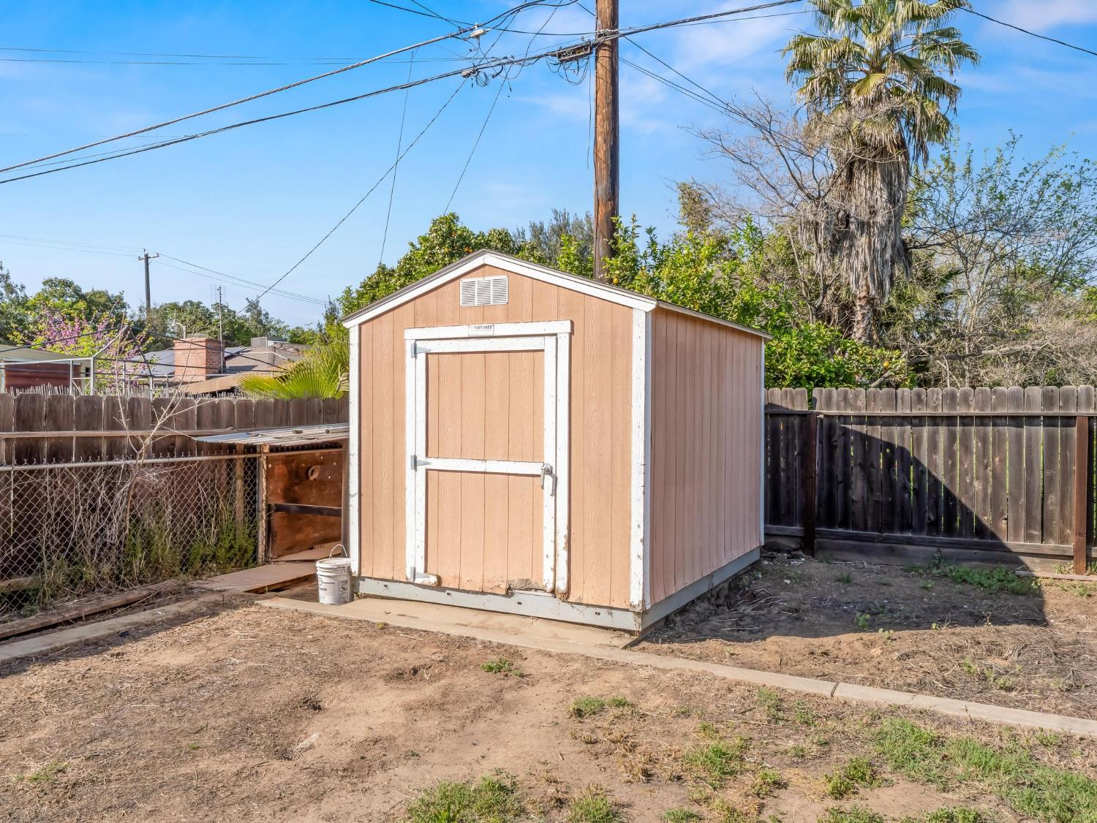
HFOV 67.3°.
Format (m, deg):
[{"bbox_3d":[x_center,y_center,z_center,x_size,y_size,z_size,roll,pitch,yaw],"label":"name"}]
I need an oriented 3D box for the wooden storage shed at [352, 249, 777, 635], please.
[{"bbox_3d":[0.294,0.140,7.322,2.620,2.600,3.200,0,0,28],"label":"wooden storage shed"}]

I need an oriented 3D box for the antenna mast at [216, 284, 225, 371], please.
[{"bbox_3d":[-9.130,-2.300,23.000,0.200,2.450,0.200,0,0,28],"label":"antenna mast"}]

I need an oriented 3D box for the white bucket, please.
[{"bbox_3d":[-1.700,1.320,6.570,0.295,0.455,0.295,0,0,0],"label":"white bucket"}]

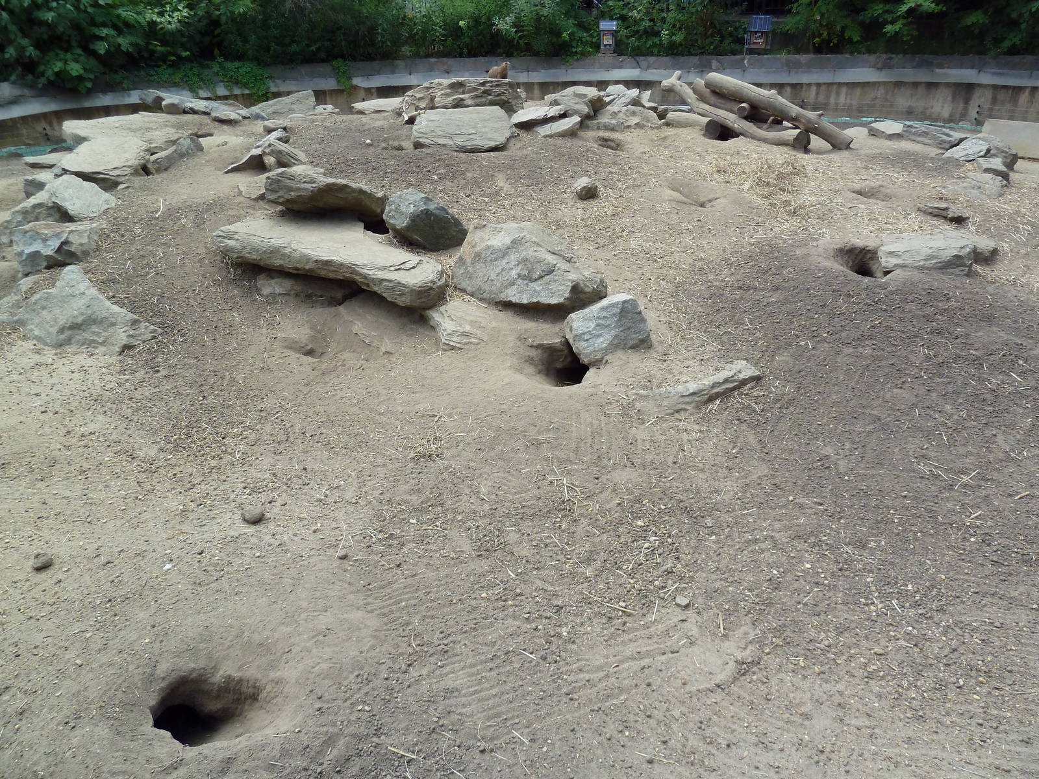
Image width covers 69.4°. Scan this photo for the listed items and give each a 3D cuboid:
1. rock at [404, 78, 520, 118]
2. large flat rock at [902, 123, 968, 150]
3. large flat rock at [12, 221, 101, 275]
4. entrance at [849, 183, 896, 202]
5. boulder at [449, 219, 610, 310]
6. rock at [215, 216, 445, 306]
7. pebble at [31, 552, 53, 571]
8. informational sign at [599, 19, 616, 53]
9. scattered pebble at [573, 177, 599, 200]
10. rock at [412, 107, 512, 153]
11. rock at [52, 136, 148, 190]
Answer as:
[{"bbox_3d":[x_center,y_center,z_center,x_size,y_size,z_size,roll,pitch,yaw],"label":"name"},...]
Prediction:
[{"bbox_3d":[-0.741,-3.761,9.781,1.480,0.480,0.900,-3,27,-3],"label":"rock"},{"bbox_3d":[4.956,-3.018,8.957,0.740,0.220,0.380,16,32,31],"label":"large flat rock"},{"bbox_3d":[-3.135,-0.960,5.084,0.480,0.240,0.360,-18,31,-28],"label":"large flat rock"},{"bbox_3d":[3.041,-1.695,6.463,0.360,0.090,0.380,11,30,22],"label":"entrance"},{"bbox_3d":[0.054,-0.664,4.027,0.760,0.340,0.500,-1,27,1],"label":"boulder"},{"bbox_3d":[-1.119,-0.763,4.393,1.420,0.250,0.550,10,30,22],"label":"rock"},{"bbox_3d":[-1.595,0.575,2.507,0.058,0.040,0.048,-22,34,-34],"label":"pebble"},{"bbox_3d":[1.462,-5.835,12.400,0.260,0.480,0.200,1,27,6],"label":"informational sign"},{"bbox_3d":[0.553,-1.684,6.276,0.190,0.155,0.180,1,27,5],"label":"scattered pebble"},{"bbox_3d":[-0.656,-2.993,8.660,1.080,0.380,0.750,-3,27,-3],"label":"rock"},{"bbox_3d":[-4.182,-2.264,7.514,0.800,0.300,0.900,-15,30,-25],"label":"rock"}]

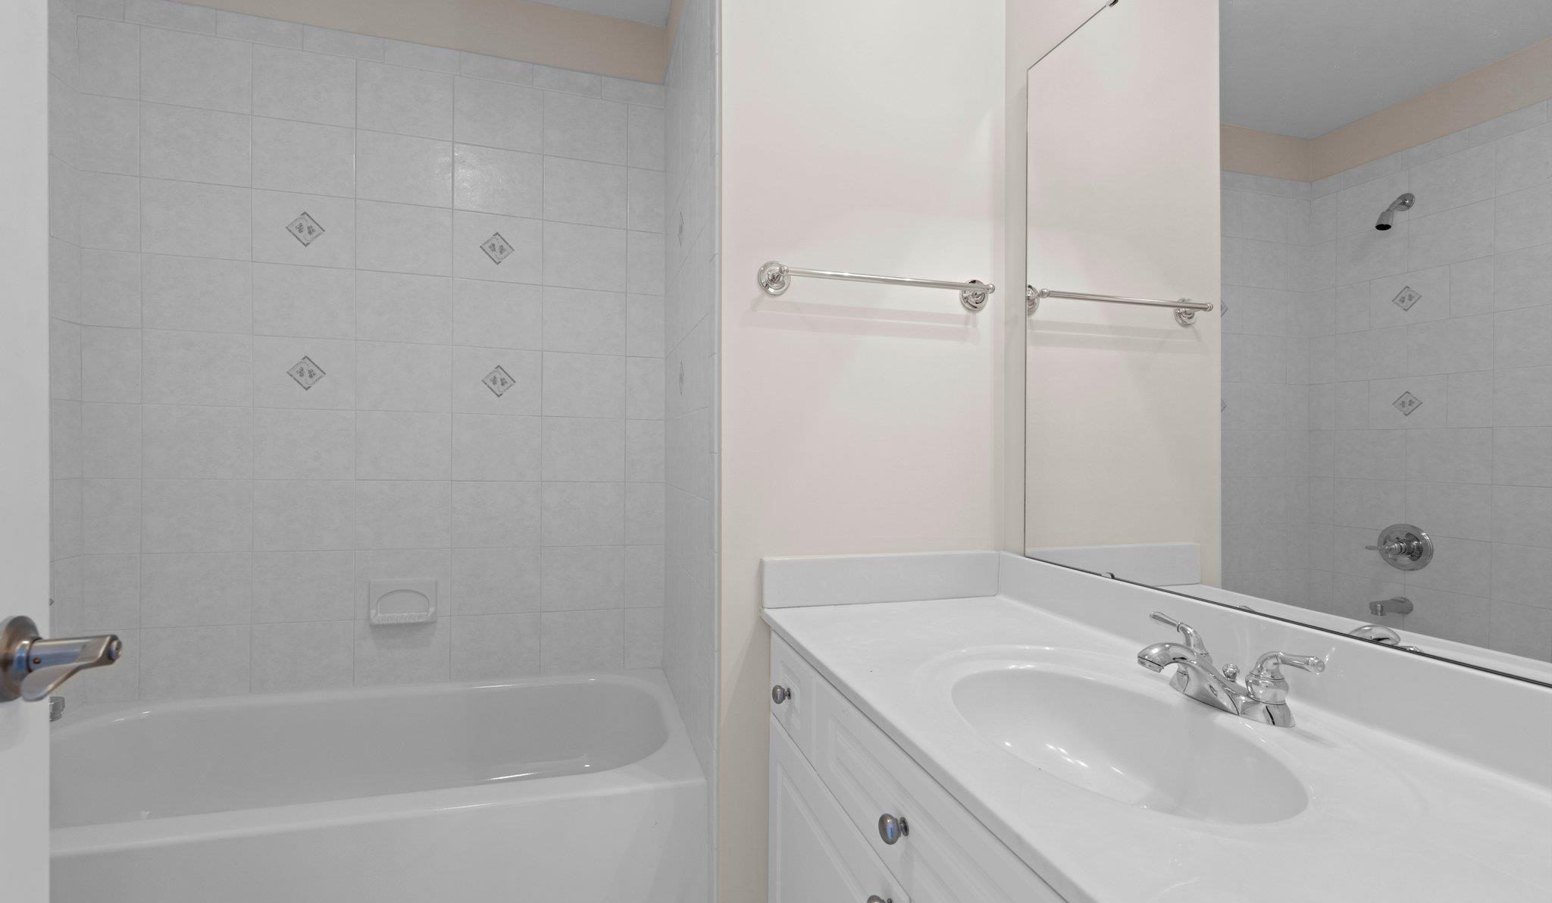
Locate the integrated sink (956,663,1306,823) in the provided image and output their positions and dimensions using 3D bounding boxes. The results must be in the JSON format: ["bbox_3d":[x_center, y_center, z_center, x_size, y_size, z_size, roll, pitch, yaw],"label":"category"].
[{"bbox_3d":[0.387,0.391,0.761,0.313,0.137,0.402,1,0,-17],"label":"integrated sink"}]

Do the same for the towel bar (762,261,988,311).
[{"bbox_3d":[0.229,-0.345,1.331,0.530,0.072,0.070,1,0,-17],"label":"towel bar"}]

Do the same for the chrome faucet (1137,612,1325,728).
[{"bbox_3d":[0.534,0.280,0.828,0.170,0.090,0.235,1,0,-17],"label":"chrome faucet"}]

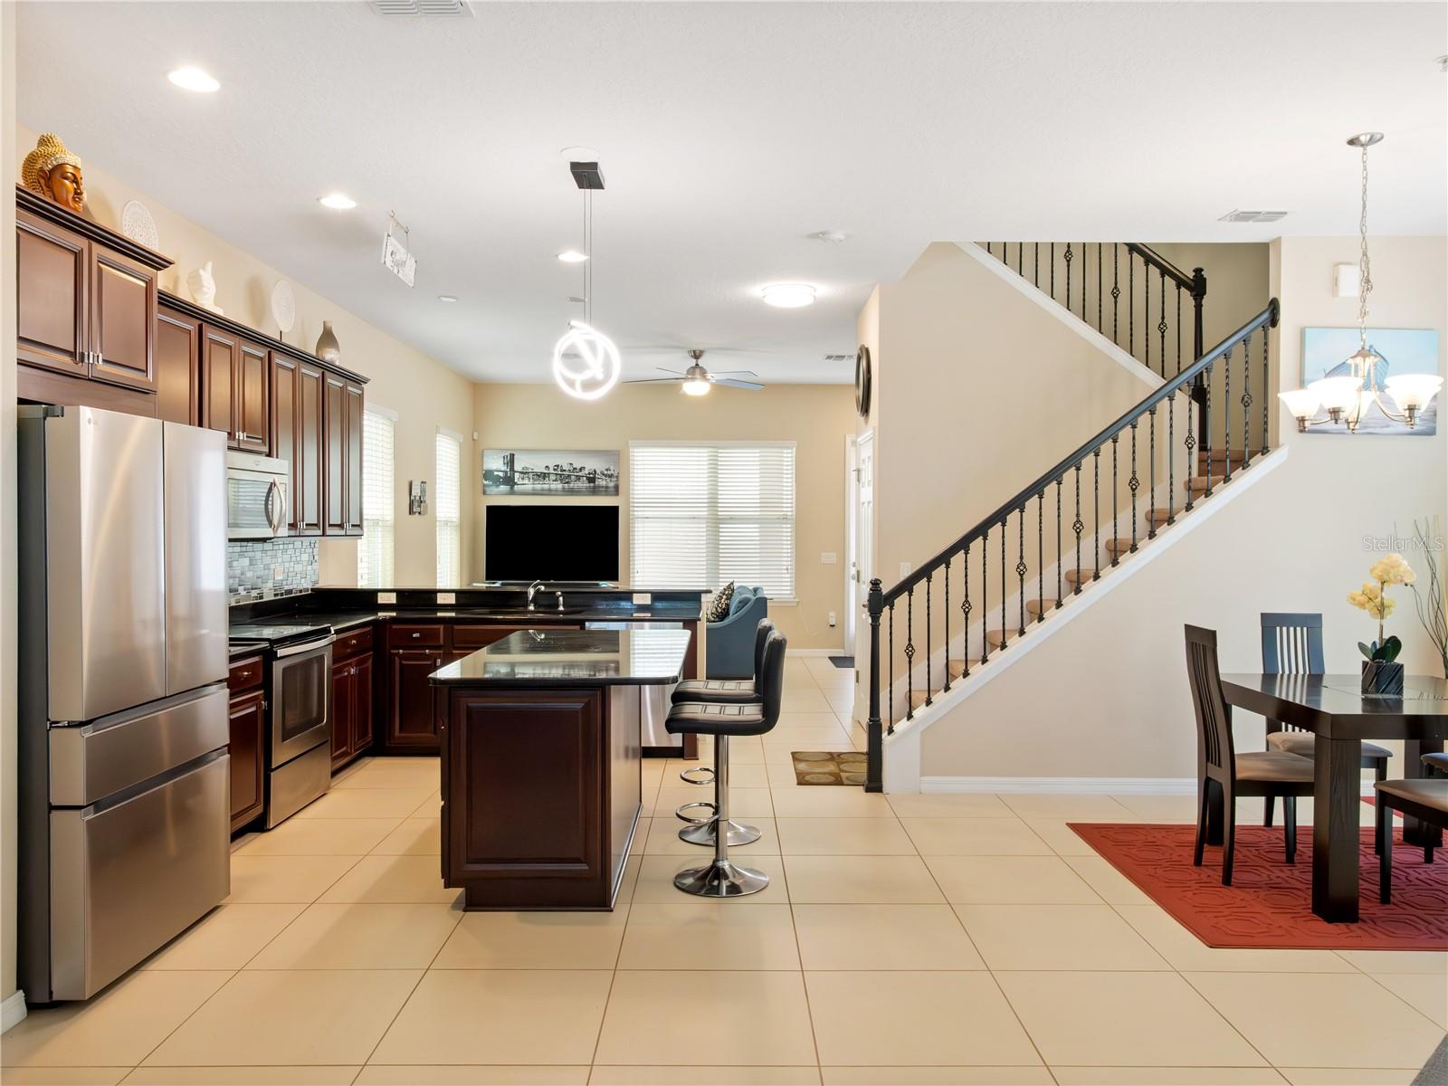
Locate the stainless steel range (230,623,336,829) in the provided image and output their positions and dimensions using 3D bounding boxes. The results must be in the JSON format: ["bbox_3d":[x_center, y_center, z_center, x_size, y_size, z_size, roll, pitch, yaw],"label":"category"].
[{"bbox_3d":[-2.504,0.930,5.261,0.675,0.915,0.745,0,1,0],"label":"stainless steel range"}]

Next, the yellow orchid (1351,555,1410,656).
[{"bbox_3d":[2.745,0.266,4.194,0.224,0.424,0.180,0,1,0],"label":"yellow orchid"}]

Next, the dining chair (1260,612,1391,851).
[{"bbox_3d":[2.728,0.852,4.620,0.421,1.004,0.548,0,1,8],"label":"dining chair"}]

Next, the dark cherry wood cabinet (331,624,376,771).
[{"bbox_3d":[-2.403,0.875,5.716,0.598,0.816,0.669,0,1,0],"label":"dark cherry wood cabinet"}]

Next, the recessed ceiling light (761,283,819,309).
[{"bbox_3d":[0.444,-1.660,6.747,0.380,0.090,0.380,0,1,0],"label":"recessed ceiling light"}]

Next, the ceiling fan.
[{"bbox_3d":[-0.248,-1.536,9.079,1.300,0.405,1.300,0,1,0],"label":"ceiling fan"}]

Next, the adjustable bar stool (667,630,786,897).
[{"bbox_3d":[0.011,0.883,4.183,0.475,1.045,0.410,0,1,0],"label":"adjustable bar stool"}]

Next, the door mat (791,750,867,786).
[{"bbox_3d":[0.681,1.374,6.180,0.515,0.010,0.840,0,1,0],"label":"door mat"}]

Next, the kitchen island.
[{"bbox_3d":[-0.637,0.943,4.594,0.928,0.912,1.700,0,1,0],"label":"kitchen island"}]

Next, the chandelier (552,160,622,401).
[{"bbox_3d":[-0.616,-1.162,4.519,0.300,1.025,0.270,0,1,0],"label":"chandelier"}]

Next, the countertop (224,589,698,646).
[{"bbox_3d":[-1.476,0.415,5.667,2.730,0.185,2.920,0,1,0],"label":"countertop"}]

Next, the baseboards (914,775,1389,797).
[{"bbox_3d":[2.292,1.297,5.379,2.535,0.106,0.020,0,1,0],"label":"baseboards"}]

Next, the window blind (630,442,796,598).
[{"bbox_3d":[-0.122,-0.271,11.009,1.835,1.693,0.071,0,1,0],"label":"window blind"}]

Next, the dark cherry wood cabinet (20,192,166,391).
[{"bbox_3d":[-2.423,-0.787,3.342,0.608,0.477,0.811,0,1,0],"label":"dark cherry wood cabinet"}]

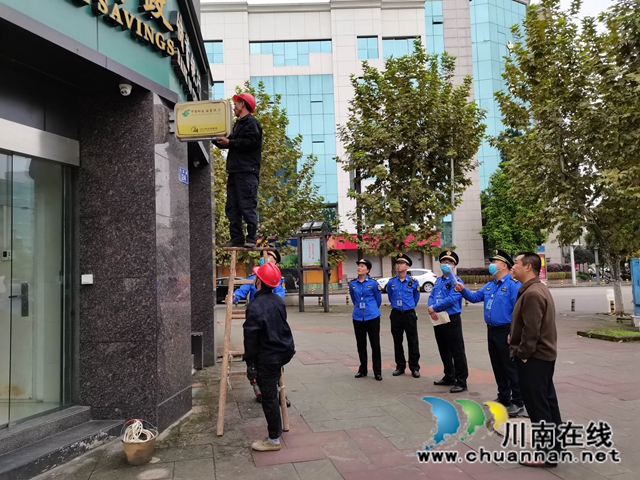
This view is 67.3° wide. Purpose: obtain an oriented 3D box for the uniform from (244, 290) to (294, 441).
[{"bbox_3d":[-0.479,1.106,4.366,0.400,1.364,0.450,-4,-4,33],"label":"uniform"}]

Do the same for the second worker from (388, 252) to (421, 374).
[{"bbox_3d":[1.220,1.086,7.026,0.490,1.781,0.330,-3,-4,20],"label":"second worker"}]

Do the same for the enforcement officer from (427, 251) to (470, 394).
[{"bbox_3d":[1.609,1.039,6.198,0.400,1.801,0.500,1,-5,-44],"label":"enforcement officer"}]

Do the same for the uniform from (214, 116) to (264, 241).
[{"bbox_3d":[-0.886,-0.656,5.192,0.480,1.423,0.470,-1,-3,-7],"label":"uniform"}]

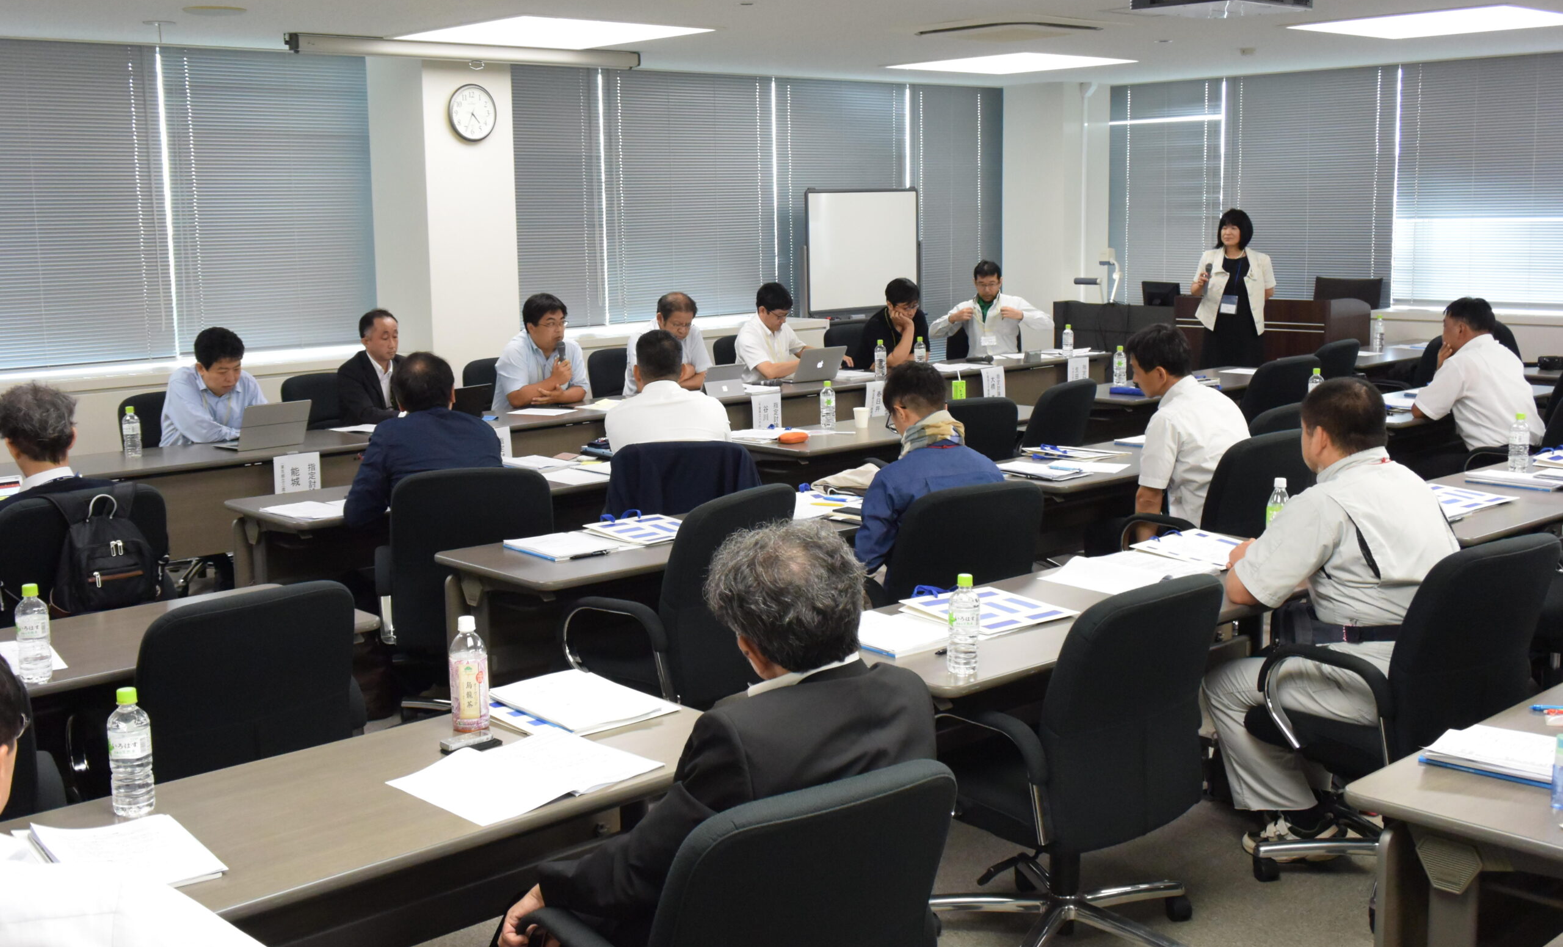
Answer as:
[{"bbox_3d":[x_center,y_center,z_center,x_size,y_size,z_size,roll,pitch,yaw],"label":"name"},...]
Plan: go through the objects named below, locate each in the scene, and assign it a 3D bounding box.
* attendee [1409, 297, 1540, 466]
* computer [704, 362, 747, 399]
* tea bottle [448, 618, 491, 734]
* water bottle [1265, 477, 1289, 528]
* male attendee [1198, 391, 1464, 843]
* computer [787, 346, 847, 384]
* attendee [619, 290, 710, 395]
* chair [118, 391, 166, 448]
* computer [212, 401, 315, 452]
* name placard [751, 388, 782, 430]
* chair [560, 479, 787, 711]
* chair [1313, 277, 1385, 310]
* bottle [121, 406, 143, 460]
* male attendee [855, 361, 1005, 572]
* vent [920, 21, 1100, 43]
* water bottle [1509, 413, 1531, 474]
[{"bbox_3d":[3.125,-0.164,7.482,0.520,1.260,0.770,-9,12,-41],"label":"attendee"},{"bbox_3d":[-0.372,-0.514,9.031,0.275,0.170,0.260,-9,12,-41],"label":"computer"},{"bbox_3d":[-0.590,0.376,3.113,0.069,0.216,0.069,-3,10,-11],"label":"tea bottle"},{"bbox_3d":[1.365,0.117,4.542,0.067,0.210,0.067,2,10,17],"label":"water bottle"},{"bbox_3d":[1.354,0.386,4.238,0.740,1.265,0.570,8,13,43],"label":"male attendee"},{"bbox_3d":[0.159,-0.626,9.406,0.315,0.200,0.290,-10,13,-43],"label":"computer"},{"bbox_3d":[-0.587,-0.372,9.159,0.520,1.250,0.760,-9,12,-41],"label":"attendee"},{"bbox_3d":[-2.617,0.096,7.455,0.620,0.900,0.600,7,12,41],"label":"chair"},{"bbox_3d":[-2.288,-0.222,7.298,0.310,0.207,0.320,-9,12,-41],"label":"computer"},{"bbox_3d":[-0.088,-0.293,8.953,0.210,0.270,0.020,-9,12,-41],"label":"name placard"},{"bbox_3d":[-0.318,0.490,4.928,0.640,0.890,0.620,5,11,34],"label":"chair"},{"bbox_3d":[3.772,-0.772,11.281,0.650,1.120,0.620,-9,12,-40],"label":"chair"},{"bbox_3d":[-2.698,-0.171,6.836,0.066,0.210,0.066,-9,12,-40],"label":"bottle"},{"bbox_3d":[0.392,0.261,5.123,0.540,1.240,0.780,-10,13,-43],"label":"male attendee"},{"bbox_3d":[1.227,-2.358,8.812,0.810,0.060,0.810,-9,12,-40],"label":"vent"},{"bbox_3d":[2.724,-0.121,6.077,0.067,0.217,0.067,-9,12,-41],"label":"water bottle"}]

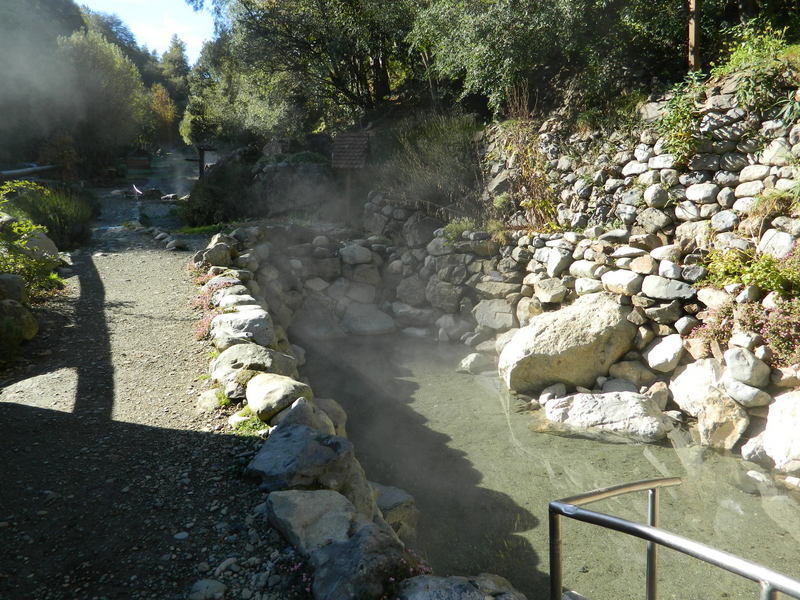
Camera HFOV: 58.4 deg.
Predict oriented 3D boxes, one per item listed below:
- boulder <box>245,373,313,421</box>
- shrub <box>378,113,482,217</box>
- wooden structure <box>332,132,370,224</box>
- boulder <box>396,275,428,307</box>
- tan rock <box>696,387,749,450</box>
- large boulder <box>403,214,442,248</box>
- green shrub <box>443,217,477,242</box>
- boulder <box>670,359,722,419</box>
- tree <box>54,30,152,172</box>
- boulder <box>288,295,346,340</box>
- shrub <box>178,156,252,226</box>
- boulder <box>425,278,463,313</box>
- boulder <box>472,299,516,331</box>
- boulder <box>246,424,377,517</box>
[{"bbox_3d":[-0.789,0.626,4.650,0.430,0.280,0.360,-4,12,-10],"label":"boulder"},{"bbox_3d":[0.528,-2.345,12.400,1.800,1.800,1.500,-1,12,0],"label":"shrub"},{"bbox_3d":[-0.988,-2.486,14.600,0.740,1.880,0.700,1,12,12],"label":"wooden structure"},{"bbox_3d":[0.174,-0.133,10.000,0.440,0.450,0.400,-1,12,0],"label":"boulder"},{"bbox_3d":[2.363,0.868,5.250,0.370,0.410,0.320,3,13,25],"label":"tan rock"},{"bbox_3d":[0.352,-1.071,11.200,0.600,0.520,0.480,-1,12,0],"label":"large boulder"},{"bbox_3d":[0.781,-0.925,9.400,0.430,0.310,0.380,-1,12,5],"label":"green shrub"},{"bbox_3d":[2.318,0.684,5.600,0.430,0.420,0.380,3,13,23],"label":"boulder"},{"bbox_3d":[-15.727,-10.635,38.000,4.900,7.300,4.600,-6,13,-22],"label":"tree"},{"bbox_3d":[-1.025,0.217,8.900,0.680,0.500,0.500,-3,12,-7],"label":"boulder"},{"bbox_3d":[-4.198,-2.469,16.300,1.700,1.500,1.500,-5,12,-14],"label":"shrub"},{"bbox_3d":[0.601,-0.062,9.900,0.500,0.470,0.420,-1,12,0],"label":"boulder"},{"bbox_3d":[1.101,0.169,8.350,0.500,0.350,0.380,-1,12,8],"label":"boulder"},{"bbox_3d":[-0.488,0.946,3.950,0.640,0.430,0.460,-5,12,-17],"label":"boulder"}]

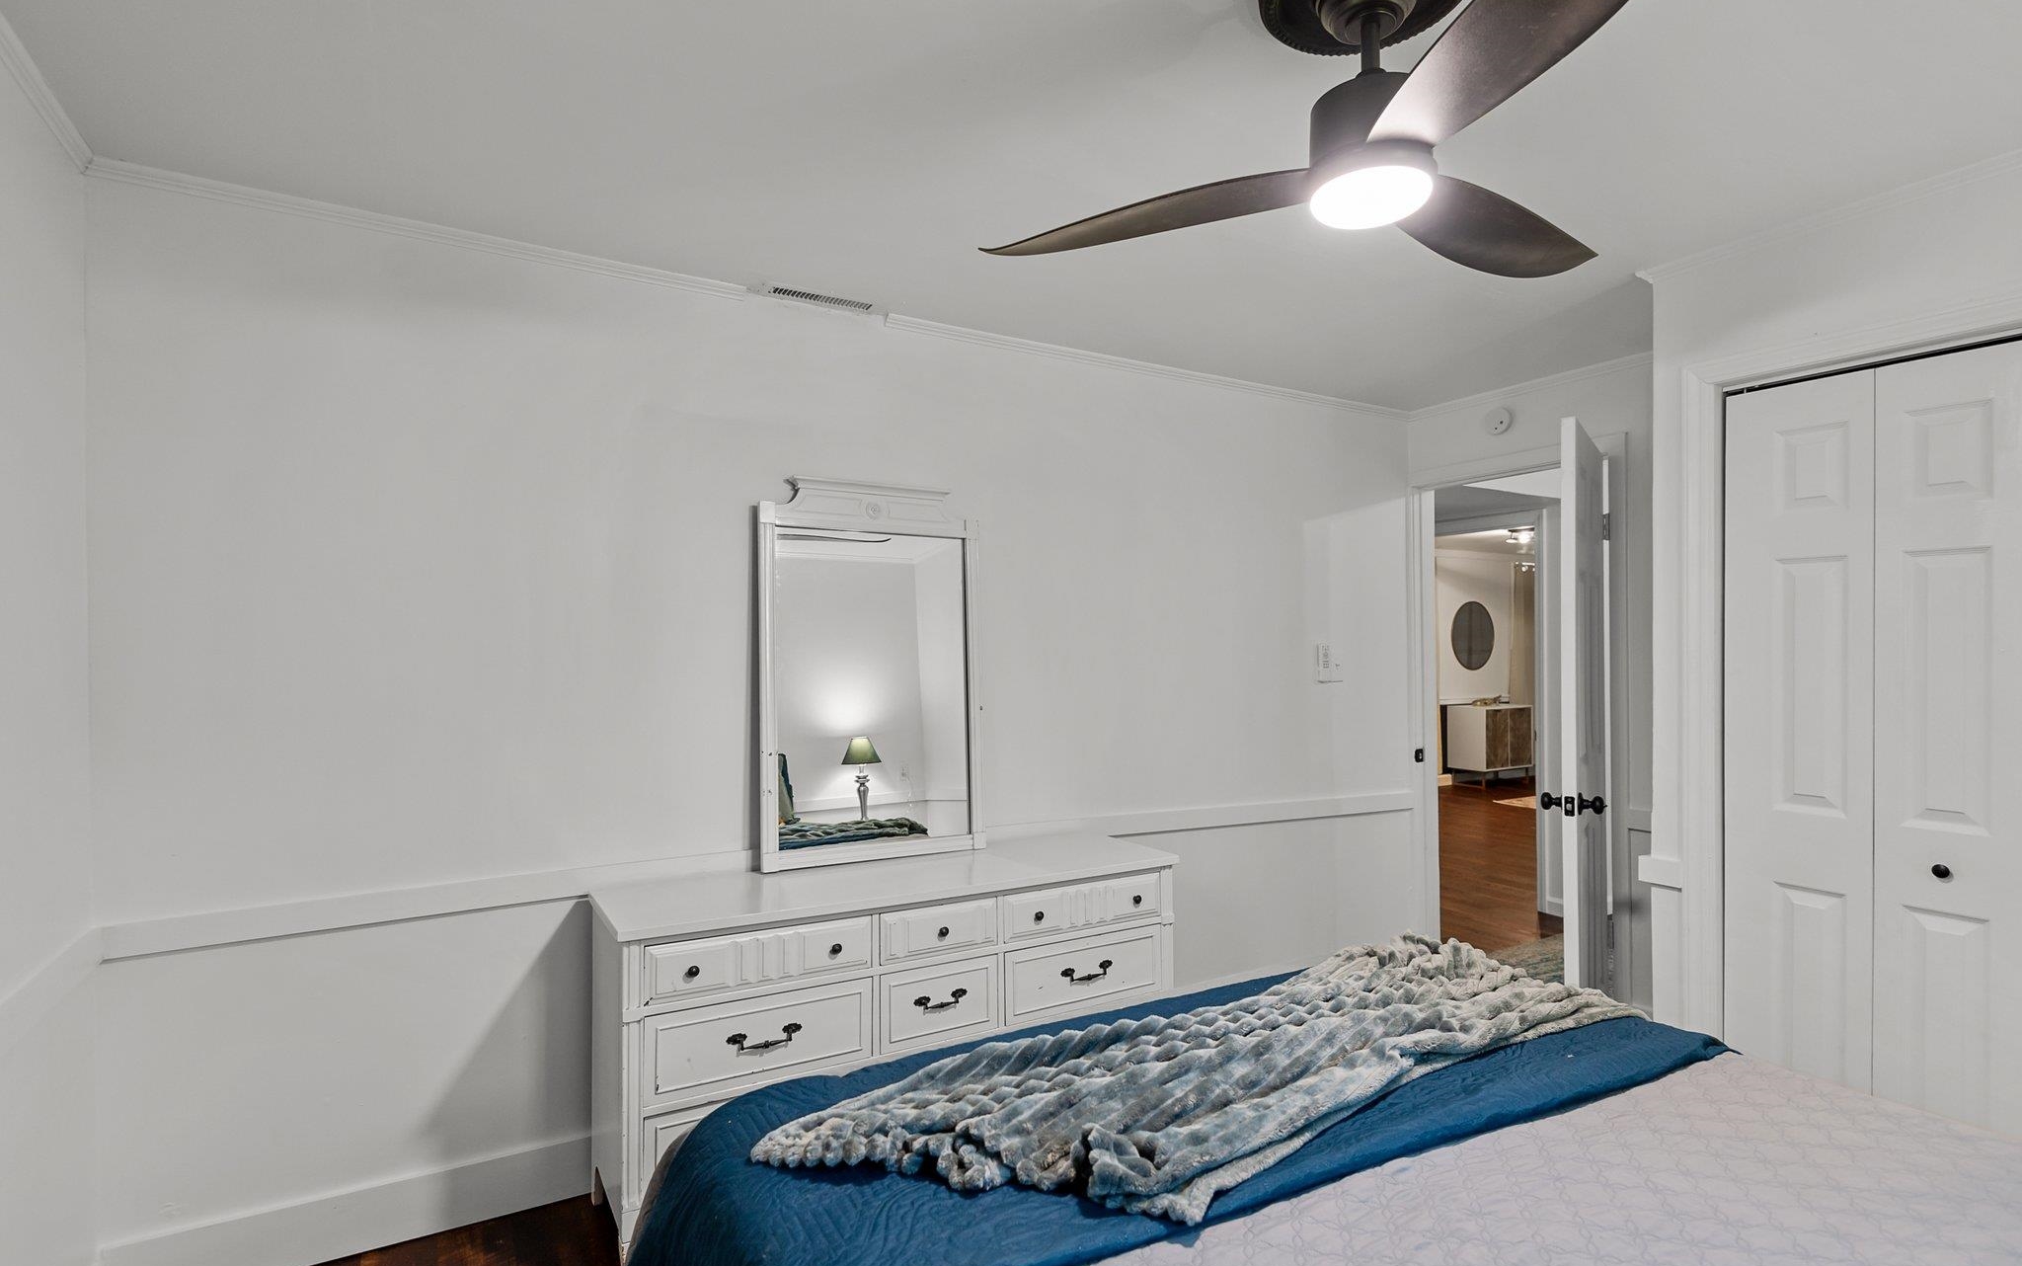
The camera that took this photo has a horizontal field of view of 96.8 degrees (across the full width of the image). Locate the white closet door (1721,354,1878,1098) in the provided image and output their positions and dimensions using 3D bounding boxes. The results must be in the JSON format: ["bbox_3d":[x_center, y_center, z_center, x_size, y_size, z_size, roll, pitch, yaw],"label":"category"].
[{"bbox_3d":[1.913,0.408,2.182,0.035,2.033,0.288,1,-1,-29],"label":"white closet door"}]

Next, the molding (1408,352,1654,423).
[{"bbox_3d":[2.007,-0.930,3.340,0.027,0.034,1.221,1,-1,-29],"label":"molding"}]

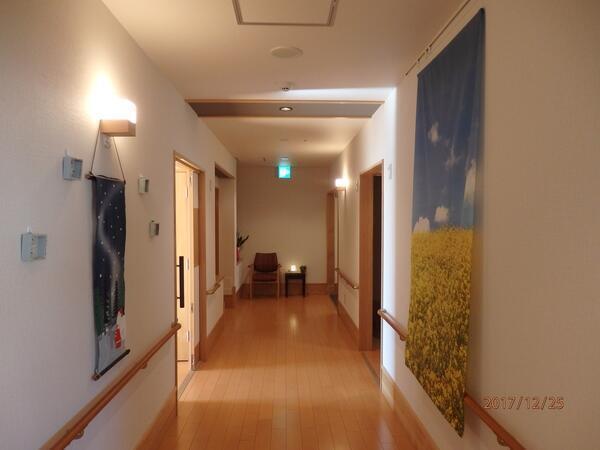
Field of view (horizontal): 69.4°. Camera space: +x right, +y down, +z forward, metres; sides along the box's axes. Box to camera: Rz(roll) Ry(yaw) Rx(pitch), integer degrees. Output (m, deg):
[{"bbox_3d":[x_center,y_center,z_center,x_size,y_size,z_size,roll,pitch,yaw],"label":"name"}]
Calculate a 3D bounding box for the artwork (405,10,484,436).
[{"bbox_3d":[0.716,-0.014,2.267,0.050,1.815,0.880,1,1,-2],"label":"artwork"}]

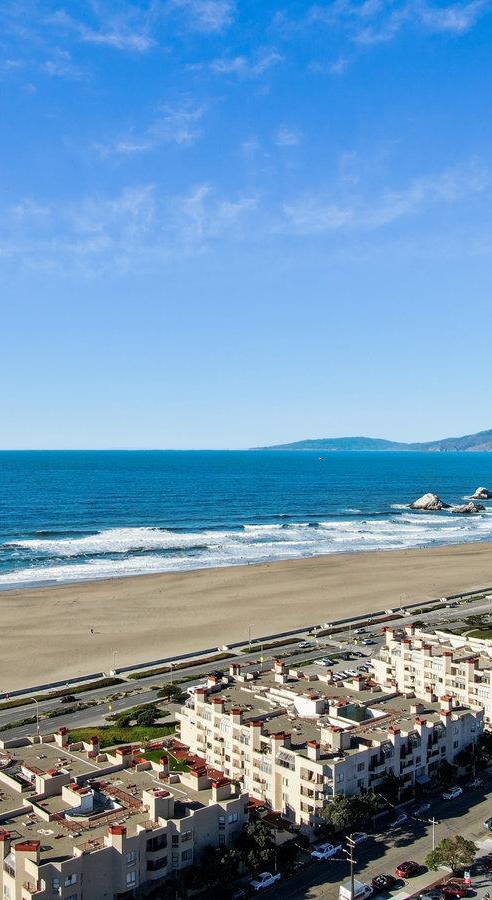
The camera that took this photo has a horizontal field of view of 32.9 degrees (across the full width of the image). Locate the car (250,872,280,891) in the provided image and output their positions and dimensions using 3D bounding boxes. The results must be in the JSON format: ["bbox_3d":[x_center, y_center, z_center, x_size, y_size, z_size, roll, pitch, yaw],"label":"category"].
[{"bbox_3d":[3.062,65.754,126.725,5.200,1.650,1.850,0,0,-42],"label":"car"}]

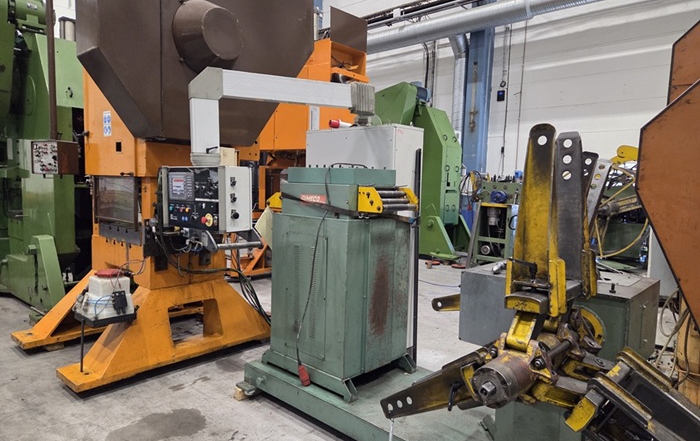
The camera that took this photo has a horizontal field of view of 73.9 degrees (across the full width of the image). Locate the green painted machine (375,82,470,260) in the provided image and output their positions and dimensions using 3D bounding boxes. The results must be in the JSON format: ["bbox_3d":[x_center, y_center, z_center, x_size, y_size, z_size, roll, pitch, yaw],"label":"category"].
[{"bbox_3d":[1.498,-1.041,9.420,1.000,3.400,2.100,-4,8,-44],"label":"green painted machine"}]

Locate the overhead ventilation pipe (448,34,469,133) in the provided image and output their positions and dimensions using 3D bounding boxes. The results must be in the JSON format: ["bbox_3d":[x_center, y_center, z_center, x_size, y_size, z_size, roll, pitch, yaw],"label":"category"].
[{"bbox_3d":[2.532,-3.173,10.854,0.380,2.220,0.270,-4,8,-44],"label":"overhead ventilation pipe"}]

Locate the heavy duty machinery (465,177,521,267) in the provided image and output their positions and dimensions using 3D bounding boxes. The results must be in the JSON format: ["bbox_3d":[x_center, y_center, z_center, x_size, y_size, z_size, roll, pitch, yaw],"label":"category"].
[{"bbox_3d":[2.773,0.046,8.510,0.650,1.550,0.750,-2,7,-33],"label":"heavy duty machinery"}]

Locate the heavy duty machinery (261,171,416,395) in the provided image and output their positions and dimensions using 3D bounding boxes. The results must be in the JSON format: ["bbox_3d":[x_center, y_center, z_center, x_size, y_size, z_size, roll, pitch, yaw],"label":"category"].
[{"bbox_3d":[-0.080,0.354,3.429,0.970,1.470,0.680,7,8,42],"label":"heavy duty machinery"}]

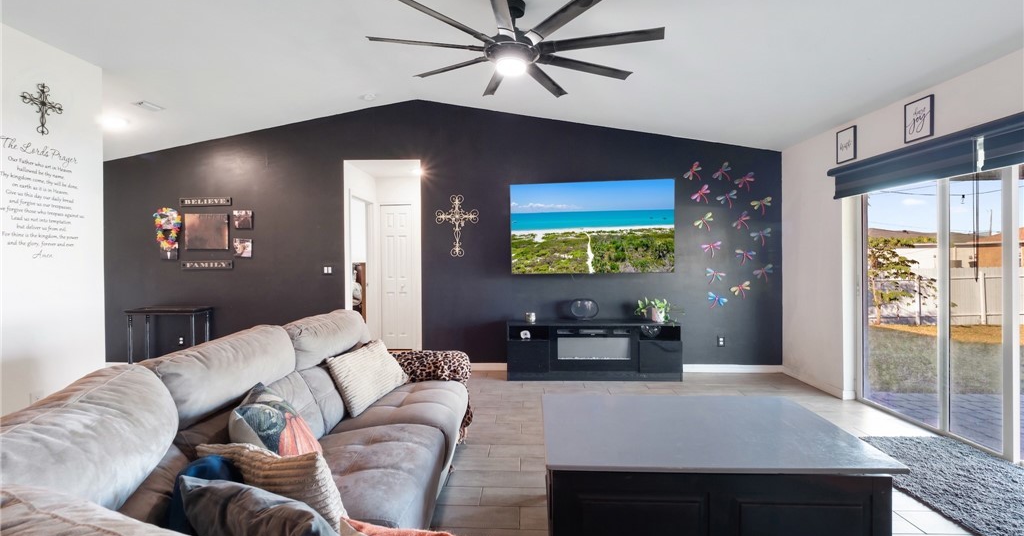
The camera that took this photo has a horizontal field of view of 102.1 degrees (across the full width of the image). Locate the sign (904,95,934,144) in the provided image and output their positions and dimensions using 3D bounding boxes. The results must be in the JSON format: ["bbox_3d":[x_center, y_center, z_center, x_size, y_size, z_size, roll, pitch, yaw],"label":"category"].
[{"bbox_3d":[2.994,-1.085,3.047,0.030,0.291,0.198,0,1,1],"label":"sign"}]

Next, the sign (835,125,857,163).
[{"bbox_3d":[2.942,-1.079,3.636,0.024,0.285,0.205,0,1,1],"label":"sign"}]

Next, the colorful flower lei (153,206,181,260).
[{"bbox_3d":[-3.840,-0.381,4.609,0.306,0.590,0.050,0,1,1],"label":"colorful flower lei"}]

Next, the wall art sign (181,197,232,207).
[{"bbox_3d":[-3.406,-0.738,4.606,0.562,0.091,0.025,0,1,1],"label":"wall art sign"}]

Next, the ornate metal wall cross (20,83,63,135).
[{"bbox_3d":[-3.185,-1.083,2.824,0.025,0.353,0.242,0,1,1],"label":"ornate metal wall cross"}]

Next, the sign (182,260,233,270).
[{"bbox_3d":[-3.503,-0.030,4.769,0.583,0.100,0.020,0,1,1],"label":"sign"}]

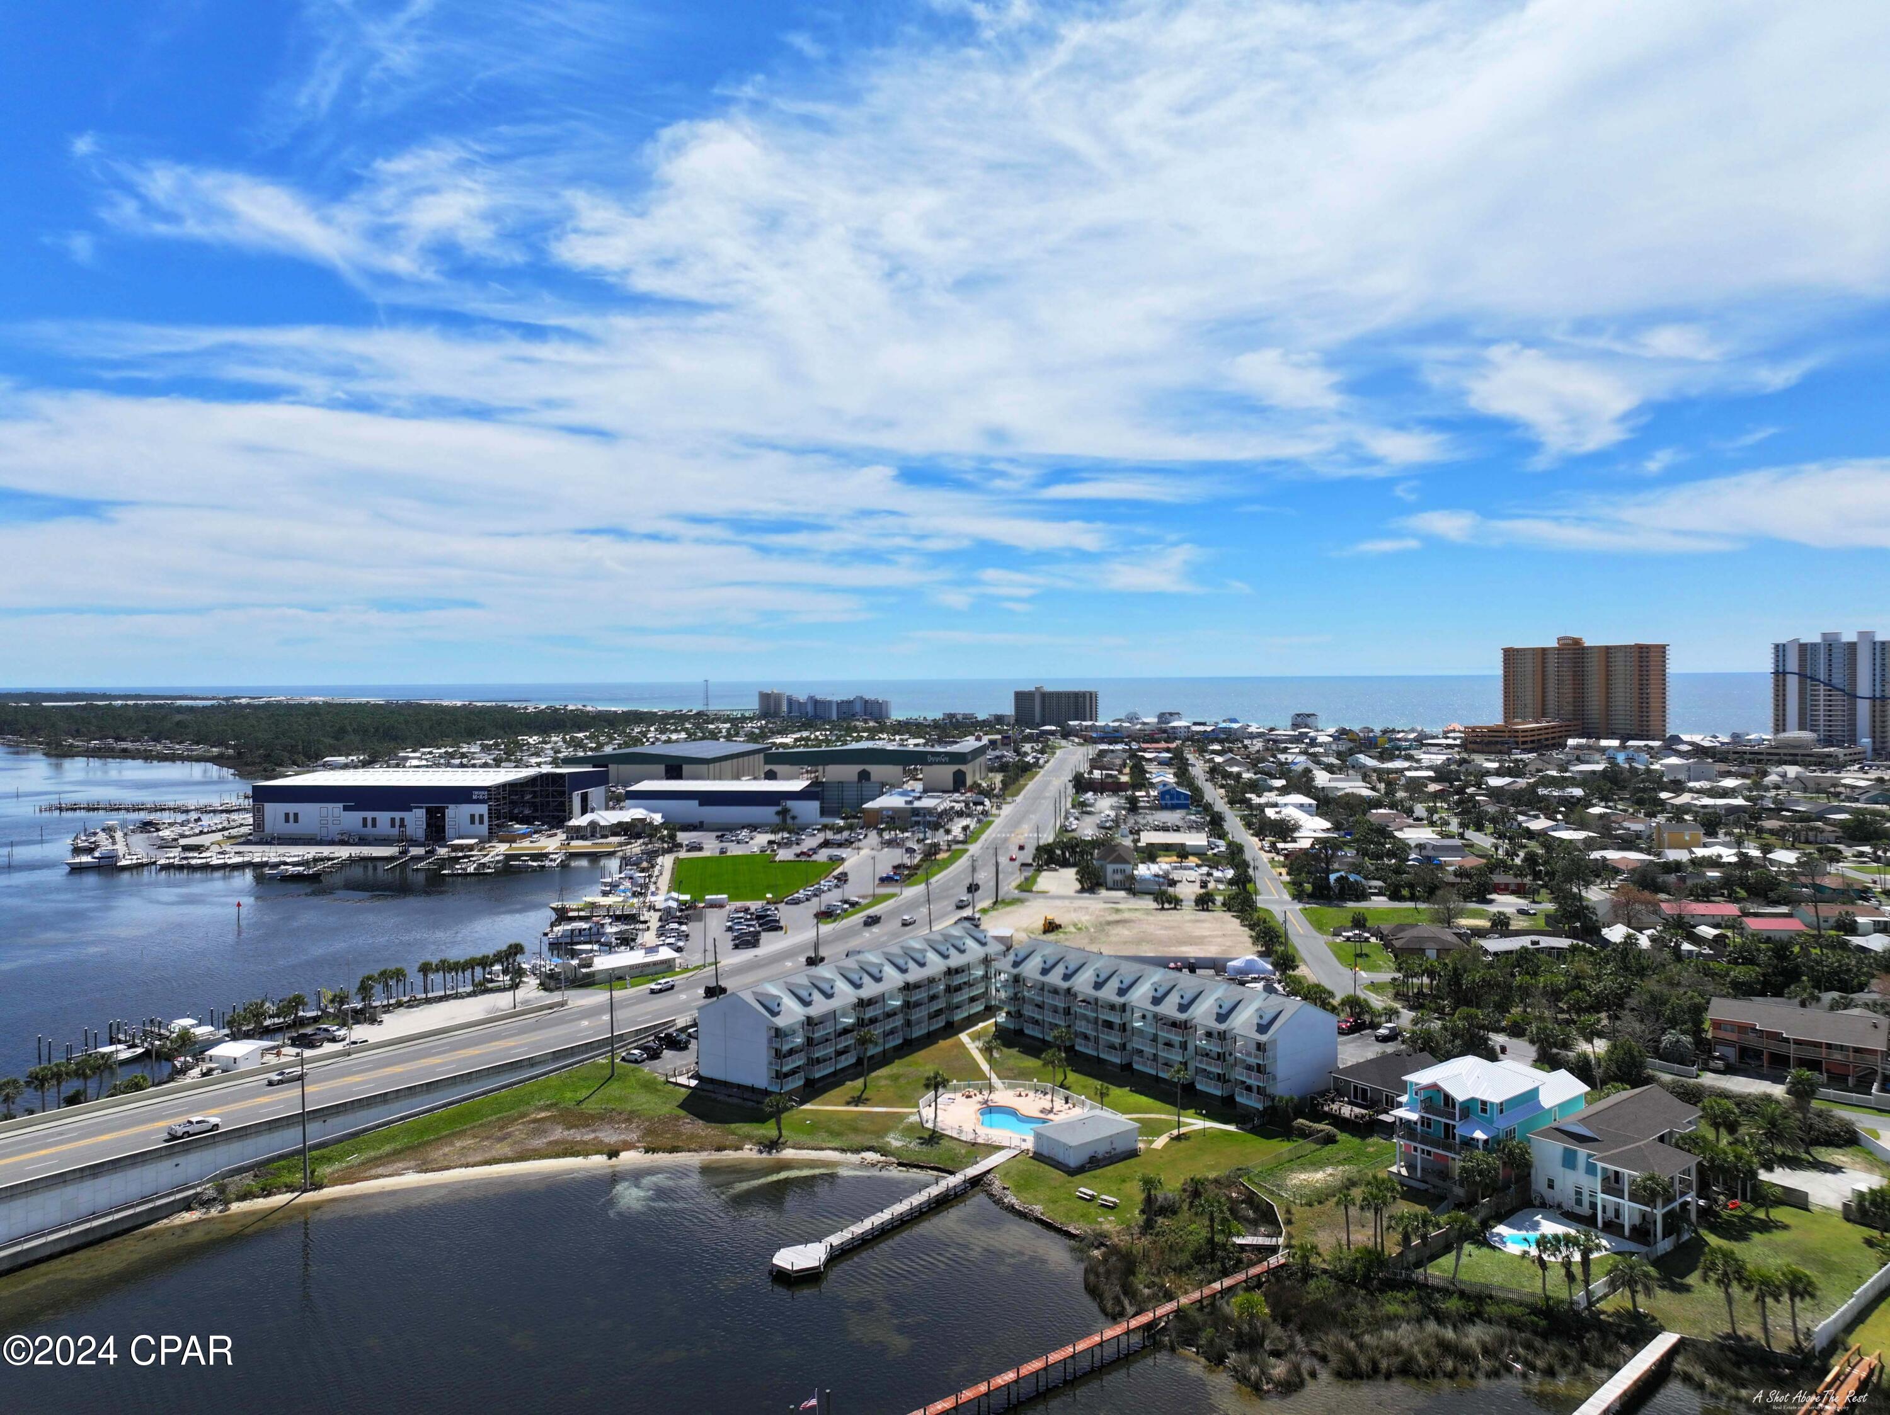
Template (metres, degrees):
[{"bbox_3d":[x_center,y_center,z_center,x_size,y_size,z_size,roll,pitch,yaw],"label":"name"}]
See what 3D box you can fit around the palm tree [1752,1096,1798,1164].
[{"bbox_3d":[93.629,47.606,147.980,4.900,6.558,4.900,0,1,0],"label":"palm tree"}]

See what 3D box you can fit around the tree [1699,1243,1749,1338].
[{"bbox_3d":[64.000,47.750,106.960,3.980,7.290,3.980,-1,1,0],"label":"tree"}]

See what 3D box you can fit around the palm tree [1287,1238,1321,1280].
[{"bbox_3d":[34.771,53.374,126.402,2.994,3.672,2.994,-1,1,0],"label":"palm tree"}]

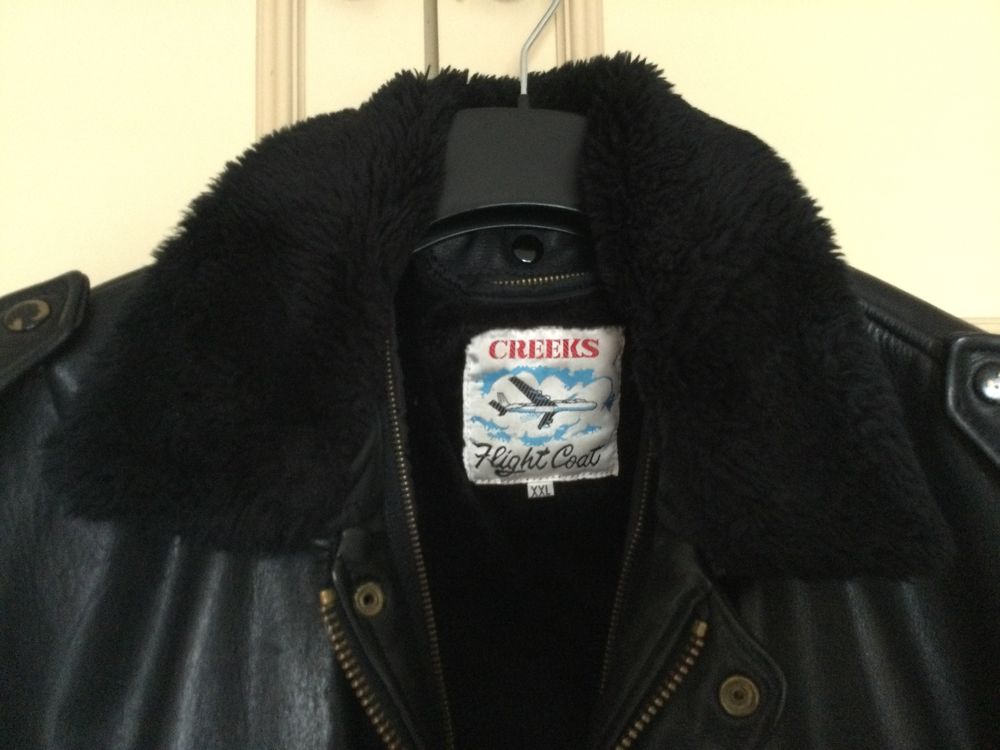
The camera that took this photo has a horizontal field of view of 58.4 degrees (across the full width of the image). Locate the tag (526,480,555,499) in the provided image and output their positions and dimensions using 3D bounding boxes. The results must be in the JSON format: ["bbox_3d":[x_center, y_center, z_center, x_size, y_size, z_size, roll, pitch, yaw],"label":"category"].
[{"bbox_3d":[0.019,0.054,0.420,0.013,0.008,0.001,-4,5,-10],"label":"tag"}]

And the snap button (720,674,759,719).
[{"bbox_3d":[0.094,0.125,0.350,0.016,0.016,0.004,0,-12,8],"label":"snap button"}]

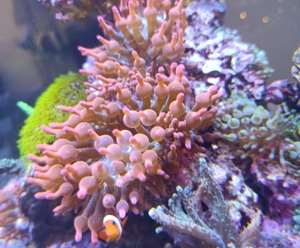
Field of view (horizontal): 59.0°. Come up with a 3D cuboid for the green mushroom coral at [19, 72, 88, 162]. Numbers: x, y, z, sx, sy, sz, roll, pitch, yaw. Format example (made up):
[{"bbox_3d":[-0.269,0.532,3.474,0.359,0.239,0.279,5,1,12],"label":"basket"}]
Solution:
[{"bbox_3d":[-0.163,-0.015,0.485,0.140,0.155,0.130,-1,6,6],"label":"green mushroom coral"}]

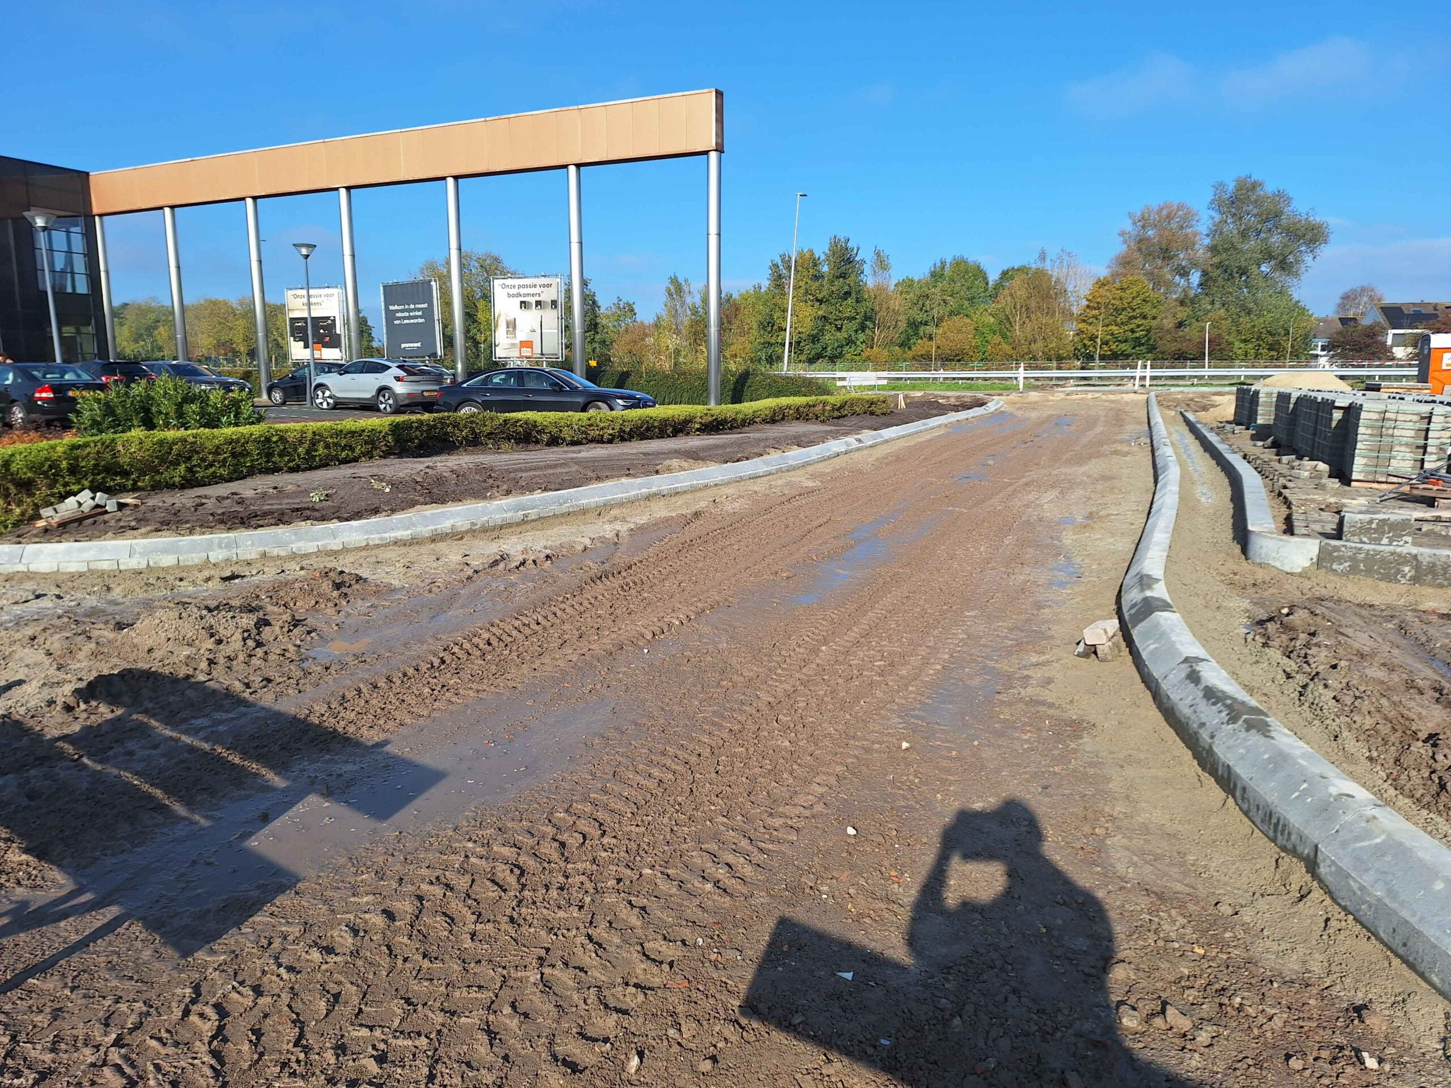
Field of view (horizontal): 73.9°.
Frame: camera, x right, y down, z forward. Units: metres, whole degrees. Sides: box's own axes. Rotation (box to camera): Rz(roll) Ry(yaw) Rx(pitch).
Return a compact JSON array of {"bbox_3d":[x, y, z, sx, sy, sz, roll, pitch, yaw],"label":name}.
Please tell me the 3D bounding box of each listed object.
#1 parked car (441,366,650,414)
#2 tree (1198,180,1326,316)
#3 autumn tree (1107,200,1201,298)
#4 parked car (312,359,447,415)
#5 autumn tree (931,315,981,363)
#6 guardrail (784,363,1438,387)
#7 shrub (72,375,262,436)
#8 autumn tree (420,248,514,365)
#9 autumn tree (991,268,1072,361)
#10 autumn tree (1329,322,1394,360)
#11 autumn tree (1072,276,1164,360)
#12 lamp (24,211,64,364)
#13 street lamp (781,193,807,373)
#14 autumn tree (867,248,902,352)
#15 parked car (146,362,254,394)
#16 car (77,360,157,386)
[{"bbox_3d":[-3.940,-3.206,21.399,4.940,1.460,1.890,3,11,16],"label":"parked car"},{"bbox_3d":[48.561,-24.511,88.941,11.756,17.682,11.756,6,12,27],"label":"tree"},{"bbox_3d":[39.484,-23.682,90.125,8.892,15.561,8.892,5,12,23],"label":"autumn tree"},{"bbox_3d":[-10.805,-4.942,29.875,4.440,1.590,1.900,6,12,28],"label":"parked car"},{"bbox_3d":[22.496,-19.008,93.481,4.720,6.110,4.720,3,11,13],"label":"autumn tree"},{"bbox_3d":[18.124,-8.935,51.678,32.233,0.750,0.360,4,12,25],"label":"guardrail"},{"bbox_3d":[-9.393,-2.233,16.376,2.900,1.300,1.800,-6,12,-29],"label":"shrub"},{"bbox_3d":[-30.447,-26.994,112.816,11.260,14.300,11.260,-3,11,-15],"label":"autumn tree"},{"bbox_3d":[29.249,-20.700,91.074,7.410,10.370,7.410,4,11,17],"label":"autumn tree"},{"bbox_3d":[57.881,-17.749,88.208,5.533,4.727,5.533,7,13,32],"label":"autumn tree"},{"bbox_3d":[30.313,-16.818,75.160,6.975,7.722,6.975,4,12,21],"label":"autumn tree"},{"bbox_3d":[-17.358,-5.848,24.950,0.680,5.208,0.680,0,11,0],"label":"lamp"},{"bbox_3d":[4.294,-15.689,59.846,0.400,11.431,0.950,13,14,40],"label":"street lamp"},{"bbox_3d":[16.332,-23.342,97.847,3.910,12.970,3.910,2,11,9],"label":"autumn tree"},{"bbox_3d":[-16.086,-4.555,28.051,4.600,1.500,1.830,5,12,23],"label":"parked car"},{"bbox_3d":[-17.187,-4.141,25.790,4.300,1.520,1.800,5,12,25],"label":"car"}]

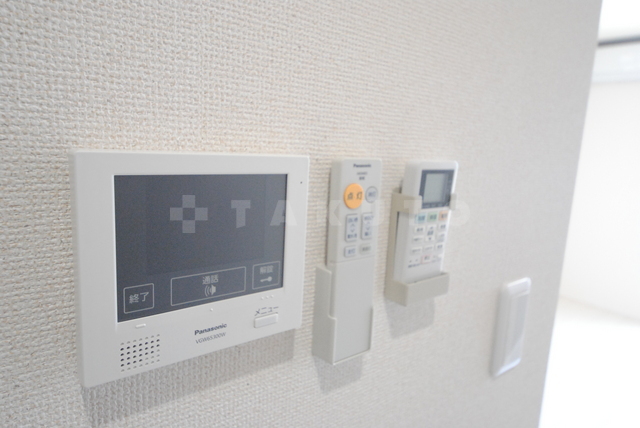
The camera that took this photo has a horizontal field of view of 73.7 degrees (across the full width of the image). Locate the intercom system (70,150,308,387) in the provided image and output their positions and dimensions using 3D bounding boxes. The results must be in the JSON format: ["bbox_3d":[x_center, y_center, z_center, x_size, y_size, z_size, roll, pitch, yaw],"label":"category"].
[{"bbox_3d":[-0.071,0.025,0.266,0.140,0.123,0.020,-5,12,-39],"label":"intercom system"}]

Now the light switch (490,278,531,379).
[{"bbox_3d":[0.244,0.139,0.539,0.069,0.120,0.010,-5,12,-40],"label":"light switch"}]

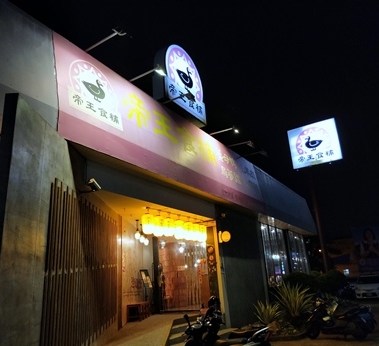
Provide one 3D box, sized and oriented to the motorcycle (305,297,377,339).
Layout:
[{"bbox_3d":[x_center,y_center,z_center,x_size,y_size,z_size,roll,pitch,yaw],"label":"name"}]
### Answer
[{"bbox_3d":[4.047,4.025,9.287,1.820,1.120,0.700,-14,-21,29],"label":"motorcycle"}]

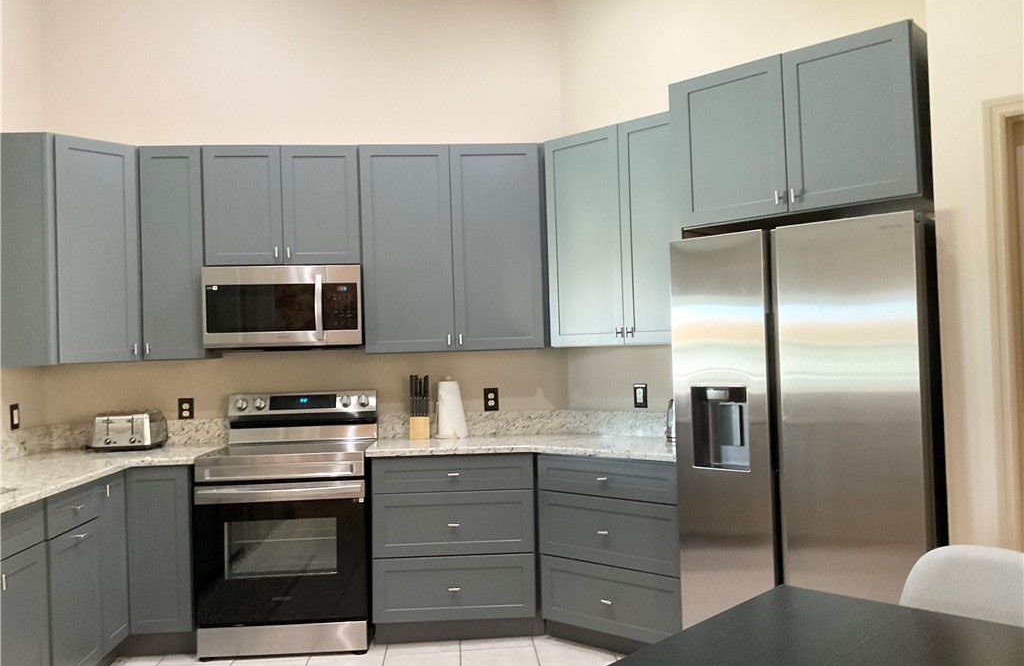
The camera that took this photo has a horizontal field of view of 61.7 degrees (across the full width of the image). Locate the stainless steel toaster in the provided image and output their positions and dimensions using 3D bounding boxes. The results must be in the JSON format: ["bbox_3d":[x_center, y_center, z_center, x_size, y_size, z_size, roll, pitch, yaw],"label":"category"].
[{"bbox_3d":[-1.949,0.505,4.370,0.285,0.190,0.260,-1,-1,-11],"label":"stainless steel toaster"}]

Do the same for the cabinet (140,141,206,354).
[{"bbox_3d":[-1.673,-0.387,4.388,0.305,1.037,0.330,-2,-1,-2],"label":"cabinet"}]

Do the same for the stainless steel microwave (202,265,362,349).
[{"bbox_3d":[-1.130,-0.125,4.362,0.759,0.400,0.415,-2,-2,-4],"label":"stainless steel microwave"}]

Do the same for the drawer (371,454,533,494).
[{"bbox_3d":[-0.283,0.661,4.207,0.741,0.163,0.500,-2,-1,-2],"label":"drawer"}]

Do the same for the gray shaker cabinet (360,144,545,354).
[{"bbox_3d":[-0.306,-0.426,4.463,0.909,1.054,0.335,-2,-2,-4],"label":"gray shaker cabinet"}]

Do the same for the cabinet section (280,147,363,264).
[{"bbox_3d":[-0.958,-0.633,4.428,0.378,0.596,0.332,-1,-1,-3],"label":"cabinet section"}]

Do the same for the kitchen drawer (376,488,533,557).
[{"bbox_3d":[-0.276,0.889,4.202,0.741,0.294,0.500,-2,-1,-2],"label":"kitchen drawer"}]

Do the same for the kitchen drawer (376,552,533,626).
[{"bbox_3d":[-0.276,1.190,4.220,0.749,0.296,0.510,-2,-2,-4],"label":"kitchen drawer"}]

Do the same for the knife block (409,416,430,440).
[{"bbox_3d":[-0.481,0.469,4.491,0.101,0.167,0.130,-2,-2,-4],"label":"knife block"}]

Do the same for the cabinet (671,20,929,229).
[{"bbox_3d":[1.202,-0.731,3.396,0.945,0.597,0.630,-3,-2,42],"label":"cabinet"}]

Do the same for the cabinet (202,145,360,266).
[{"bbox_3d":[-1.150,-0.625,4.417,0.770,0.609,0.335,-2,-2,-4],"label":"cabinet"}]

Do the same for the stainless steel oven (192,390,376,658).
[{"bbox_3d":[-1.061,0.894,4.178,0.757,1.180,0.675,-2,-2,-4],"label":"stainless steel oven"}]

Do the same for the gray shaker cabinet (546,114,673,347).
[{"bbox_3d":[0.623,-0.462,4.161,0.910,1.054,0.335,-3,-2,42],"label":"gray shaker cabinet"}]

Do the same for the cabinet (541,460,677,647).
[{"bbox_3d":[0.614,0.946,3.942,0.755,0.800,0.610,-3,-2,42],"label":"cabinet"}]

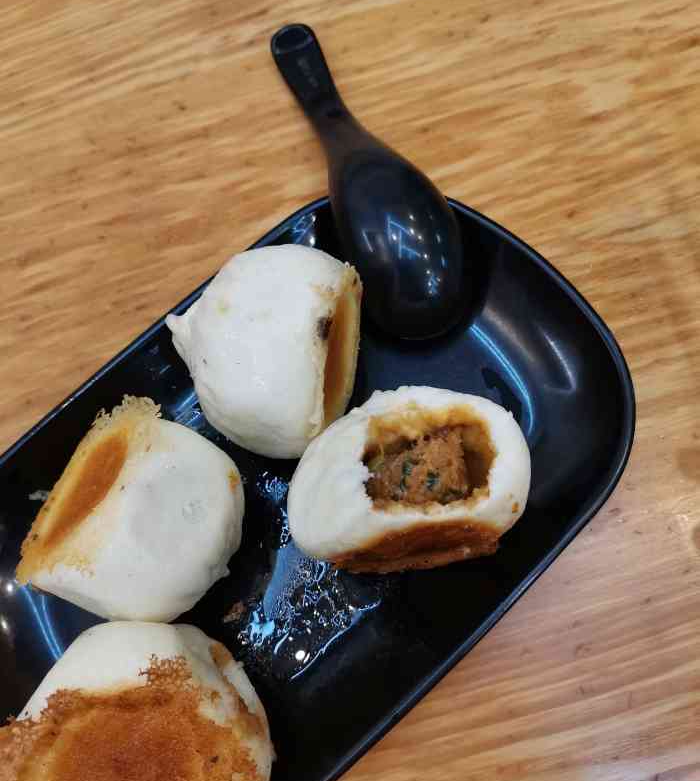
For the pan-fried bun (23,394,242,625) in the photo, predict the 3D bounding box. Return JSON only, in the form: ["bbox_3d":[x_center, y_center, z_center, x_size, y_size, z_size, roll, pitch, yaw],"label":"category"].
[{"bbox_3d":[-0.061,0.040,0.215,0.058,0.060,0.065,40,77,-25],"label":"pan-fried bun"}]

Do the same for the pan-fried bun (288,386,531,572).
[{"bbox_3d":[0.016,0.024,0.205,0.069,0.062,0.050,-11,68,5],"label":"pan-fried bun"}]

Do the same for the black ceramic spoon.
[{"bbox_3d":[0.005,-0.087,0.254,0.040,0.041,0.144,-22,79,1],"label":"black ceramic spoon"}]

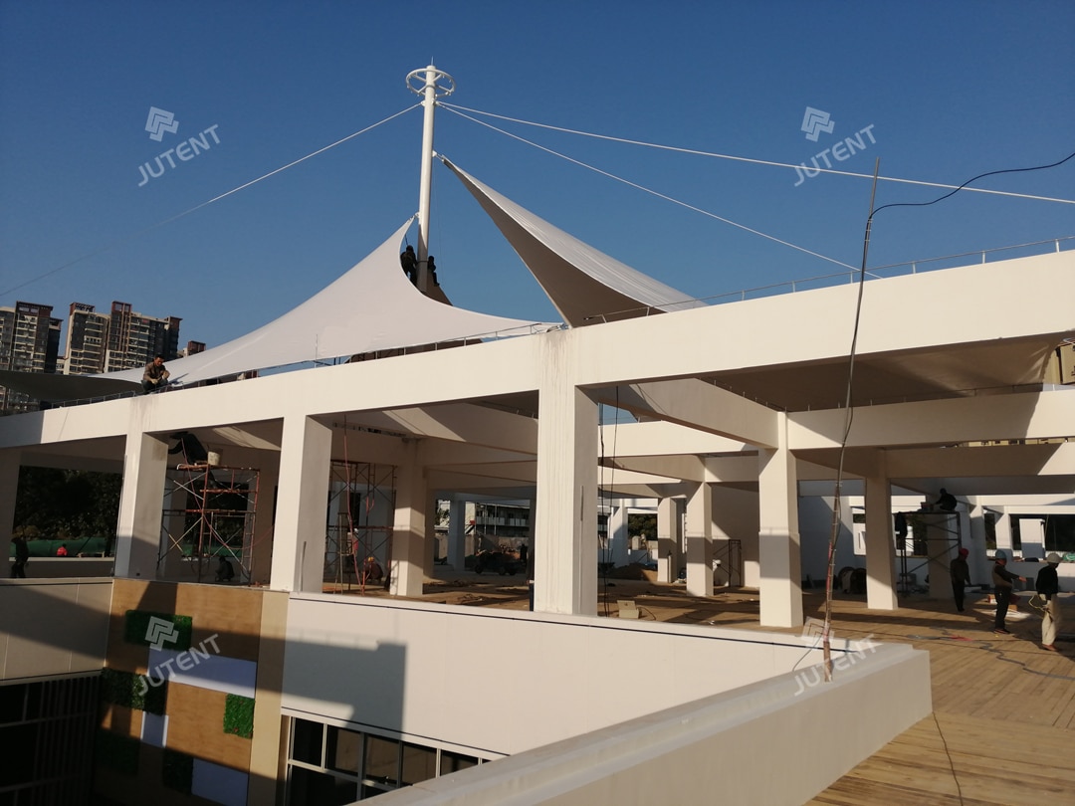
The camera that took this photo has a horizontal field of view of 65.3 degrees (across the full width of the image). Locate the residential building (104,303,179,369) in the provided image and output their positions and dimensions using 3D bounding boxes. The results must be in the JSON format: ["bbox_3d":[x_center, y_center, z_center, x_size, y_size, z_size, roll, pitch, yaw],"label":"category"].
[{"bbox_3d":[-174.564,11.923,357.402,15.000,102.728,31.000,-6,-12,36],"label":"residential building"}]

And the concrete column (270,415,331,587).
[{"bbox_3d":[-4.312,1.927,15.377,0.632,3.305,0.632,-6,-12,36],"label":"concrete column"}]

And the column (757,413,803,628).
[{"bbox_3d":[5.342,2.549,18.488,0.653,4.592,0.637,-5,-12,36],"label":"column"}]

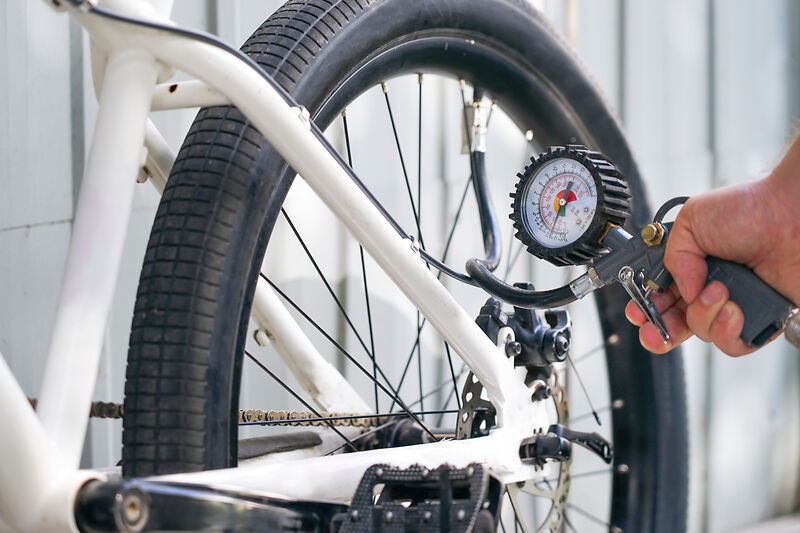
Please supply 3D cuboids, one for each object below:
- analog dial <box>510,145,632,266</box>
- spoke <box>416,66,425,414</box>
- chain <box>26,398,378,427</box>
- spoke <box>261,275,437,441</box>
[{"bbox_3d":[0.112,-0.039,1.508,0.077,0.077,0.034,-29,-25,30],"label":"analog dial"},{"bbox_3d":[0.015,-0.012,1.642,0.002,0.248,0.002,5,10,31],"label":"spoke"},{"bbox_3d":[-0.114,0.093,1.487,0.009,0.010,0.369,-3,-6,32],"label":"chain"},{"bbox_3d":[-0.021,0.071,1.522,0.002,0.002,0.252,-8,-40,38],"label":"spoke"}]

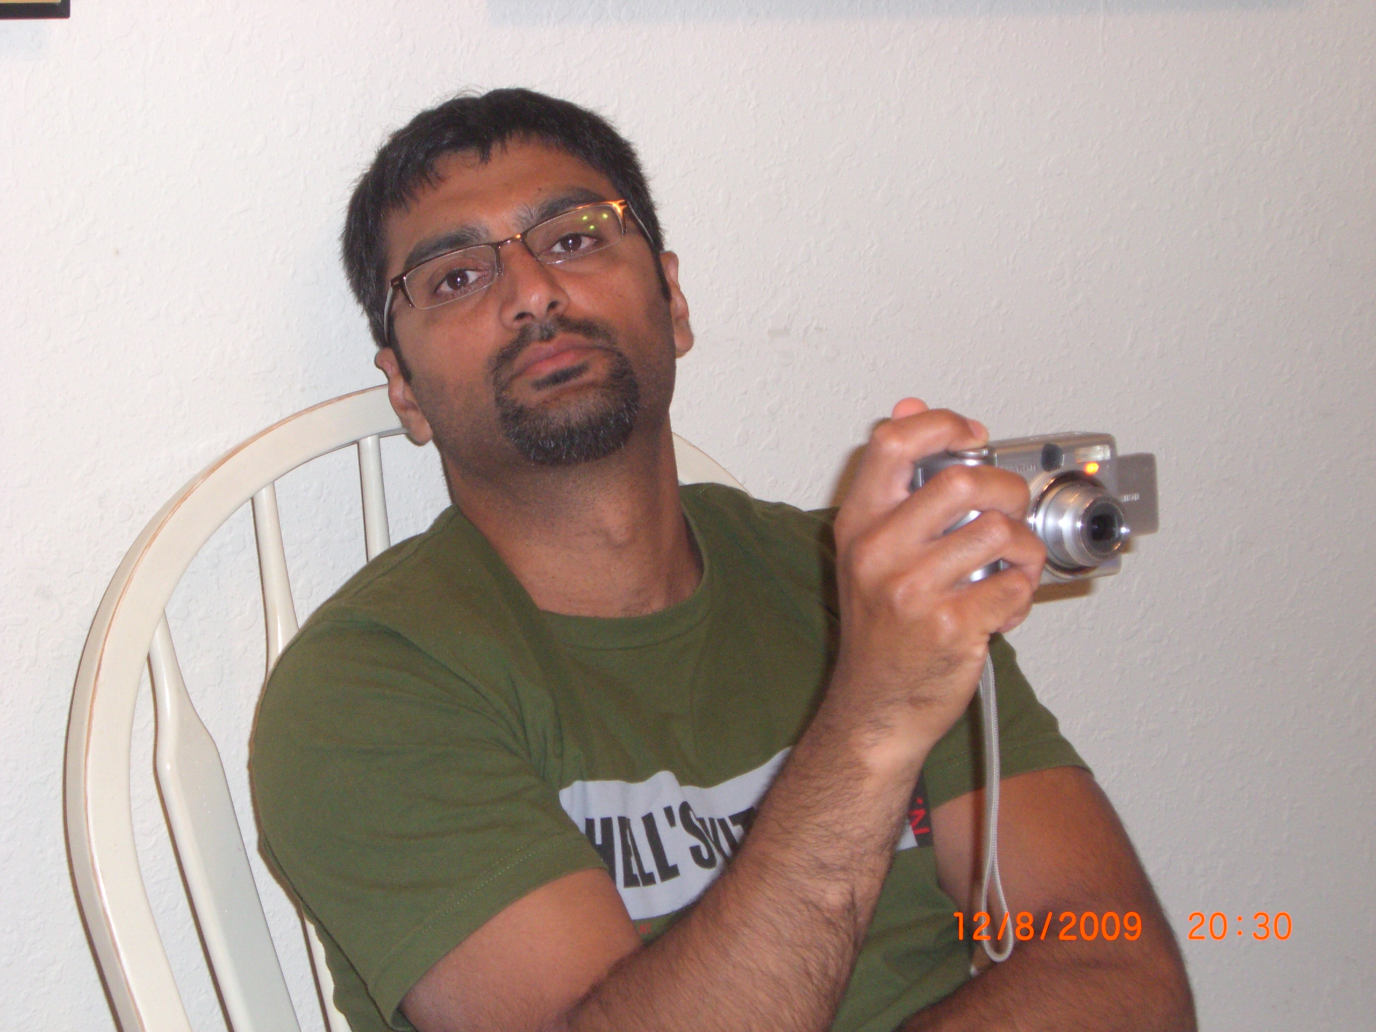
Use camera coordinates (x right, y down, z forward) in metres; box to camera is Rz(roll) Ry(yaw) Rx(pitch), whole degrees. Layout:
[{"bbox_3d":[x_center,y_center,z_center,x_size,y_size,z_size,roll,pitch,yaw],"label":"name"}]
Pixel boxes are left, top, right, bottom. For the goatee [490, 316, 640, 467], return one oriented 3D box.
[{"bbox_3d":[-0.064,-0.068,1.694,0.068,0.073,0.042,-19,-13,-7],"label":"goatee"}]

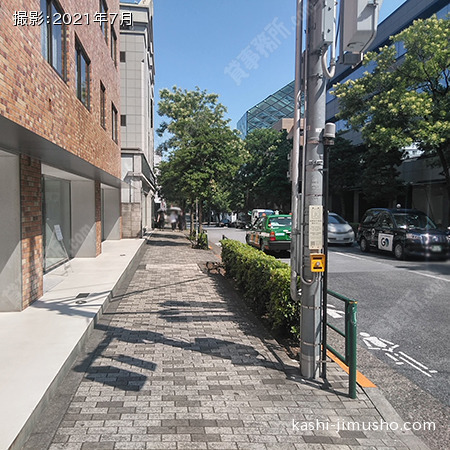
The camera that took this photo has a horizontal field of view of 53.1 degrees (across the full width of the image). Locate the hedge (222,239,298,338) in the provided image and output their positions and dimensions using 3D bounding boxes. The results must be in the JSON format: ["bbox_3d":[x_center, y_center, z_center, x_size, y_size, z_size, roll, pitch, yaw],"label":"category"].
[{"bbox_3d":[0.530,0.867,8.150,0.480,0.740,6.100,0,2,-7],"label":"hedge"}]

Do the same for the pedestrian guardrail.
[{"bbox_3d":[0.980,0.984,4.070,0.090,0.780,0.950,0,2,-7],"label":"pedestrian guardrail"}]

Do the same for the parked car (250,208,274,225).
[{"bbox_3d":[3.545,-0.458,41.900,1.550,1.920,3.700,0,2,-7],"label":"parked car"}]

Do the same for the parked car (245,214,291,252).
[{"bbox_3d":[2.190,0.279,19.300,1.690,1.550,4.650,0,2,-7],"label":"parked car"}]

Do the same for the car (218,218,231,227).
[{"bbox_3d":[-0.100,-0.400,73.000,1.720,1.480,4.400,0,2,-7],"label":"car"}]

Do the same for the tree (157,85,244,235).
[{"bbox_3d":[-1.190,-2.813,21.000,4.000,7.300,4.000,0,2,-7],"label":"tree"}]

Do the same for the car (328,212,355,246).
[{"bbox_3d":[4.800,0.182,22.400,1.730,1.540,4.500,0,2,-7],"label":"car"}]

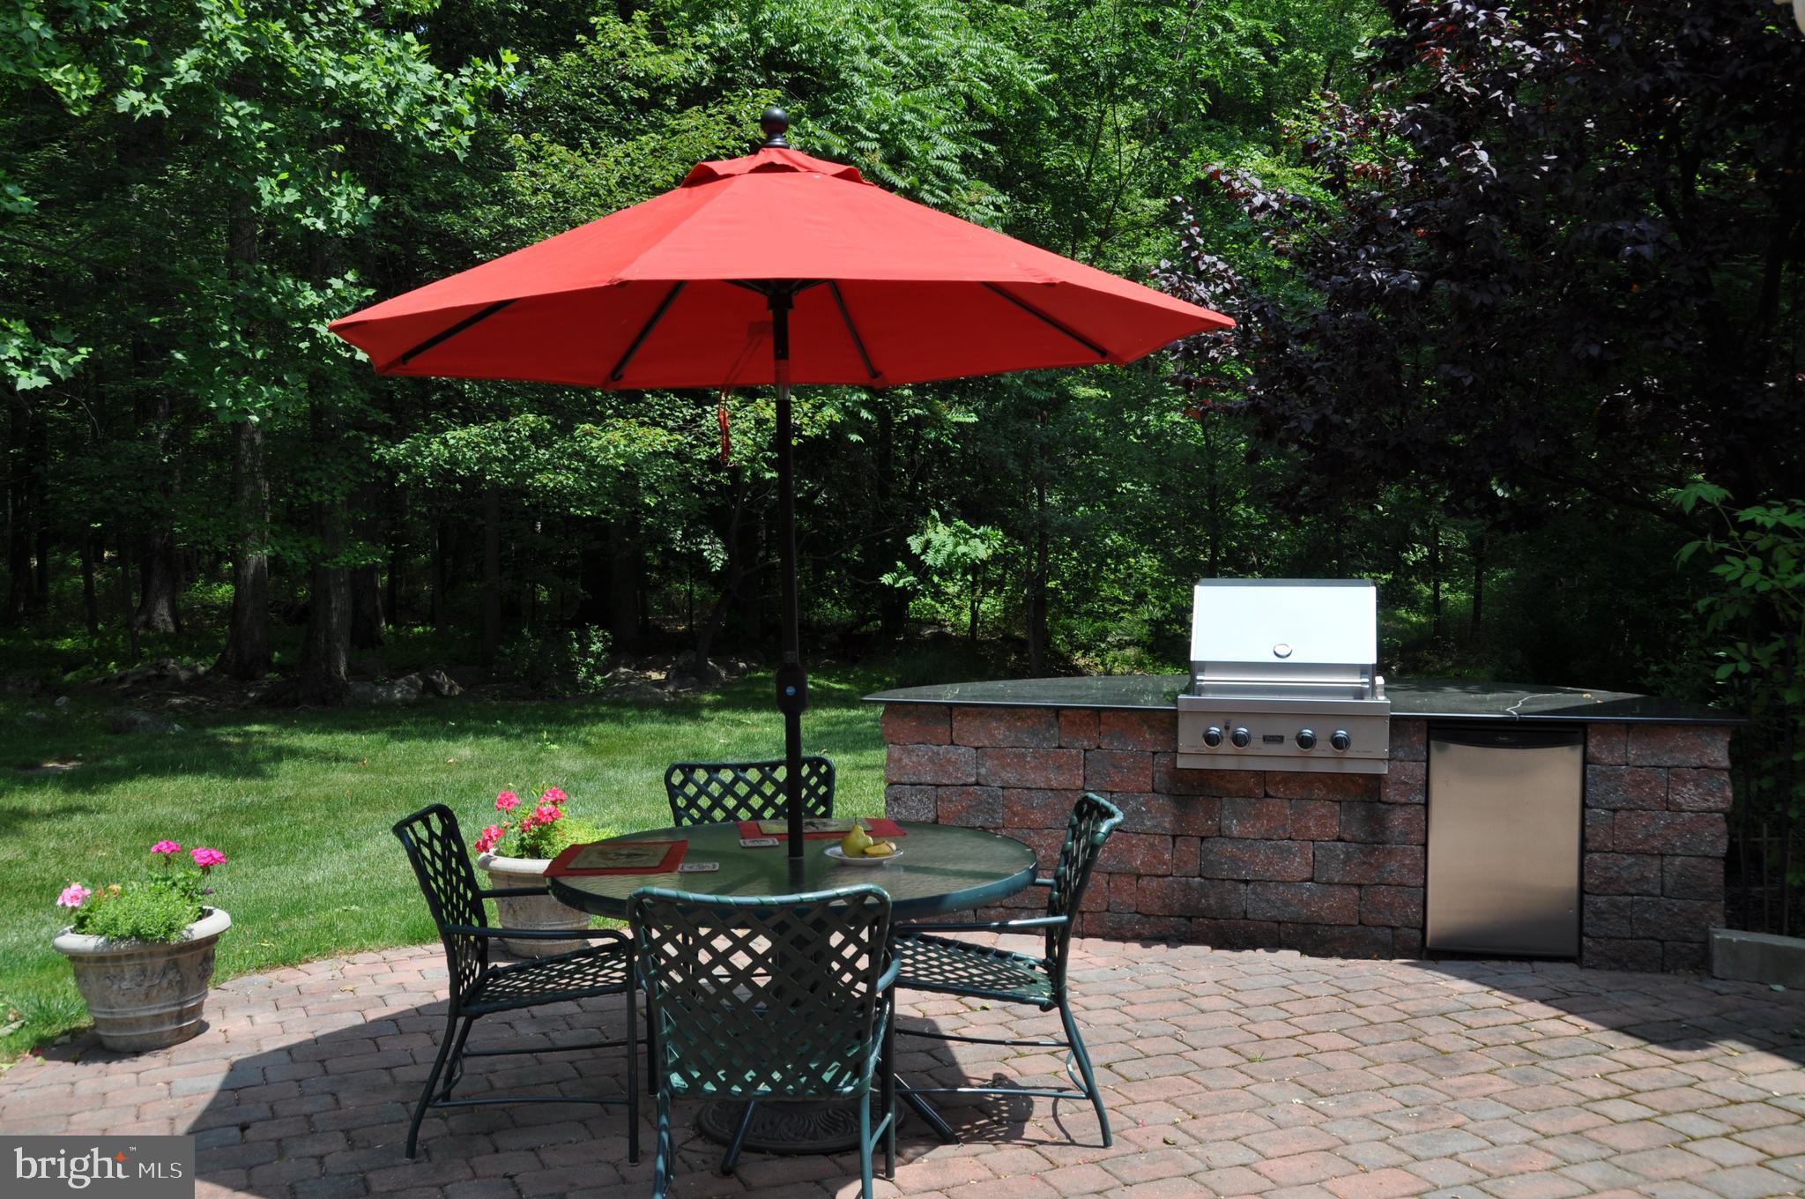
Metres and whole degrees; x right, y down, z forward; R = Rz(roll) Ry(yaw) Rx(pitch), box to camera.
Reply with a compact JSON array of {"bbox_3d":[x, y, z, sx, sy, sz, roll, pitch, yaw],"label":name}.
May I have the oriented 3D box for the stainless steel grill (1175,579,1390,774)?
[{"bbox_3d":[1.439,0.271,6.266,0.751,0.678,0.640,1,2,12],"label":"stainless steel grill"}]

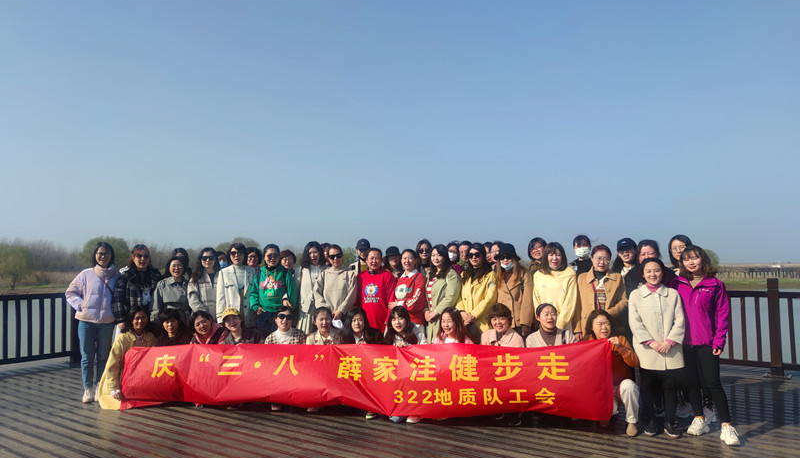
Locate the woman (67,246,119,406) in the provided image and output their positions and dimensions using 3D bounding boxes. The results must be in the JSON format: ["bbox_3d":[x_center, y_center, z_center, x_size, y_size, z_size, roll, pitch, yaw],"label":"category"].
[{"bbox_3d":[-3.387,1.038,6.130,0.540,1.720,0.360,1,-3,-18],"label":"woman"}]

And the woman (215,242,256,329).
[{"bbox_3d":[-1.765,0.994,5.950,0.480,1.680,0.320,0,-4,-6],"label":"woman"}]

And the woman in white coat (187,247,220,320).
[{"bbox_3d":[-2.139,1.025,6.047,0.470,1.627,0.300,2,-4,-22],"label":"woman in white coat"}]

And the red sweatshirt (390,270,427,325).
[{"bbox_3d":[0.089,0.715,5.766,0.430,0.590,0.320,-1,-4,16],"label":"red sweatshirt"}]

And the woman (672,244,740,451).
[{"bbox_3d":[2.663,0.970,4.860,0.560,1.660,0.420,-2,-4,25],"label":"woman"}]

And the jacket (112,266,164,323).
[{"bbox_3d":[-2.852,0.756,6.014,0.540,0.680,0.330,2,-4,-25],"label":"jacket"}]

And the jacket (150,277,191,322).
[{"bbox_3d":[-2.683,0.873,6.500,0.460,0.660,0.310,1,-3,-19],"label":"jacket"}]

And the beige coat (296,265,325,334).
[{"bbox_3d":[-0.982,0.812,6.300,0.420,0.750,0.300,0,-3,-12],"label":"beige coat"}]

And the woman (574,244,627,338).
[{"bbox_3d":[1.934,0.972,5.299,0.500,1.638,0.310,-1,-4,19],"label":"woman"}]

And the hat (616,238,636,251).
[{"bbox_3d":[2.389,0.163,5.852,0.200,0.150,0.260,-1,-4,17],"label":"hat"}]

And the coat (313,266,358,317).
[{"bbox_3d":[-0.715,0.704,6.200,0.490,0.590,0.310,0,-3,-5],"label":"coat"}]

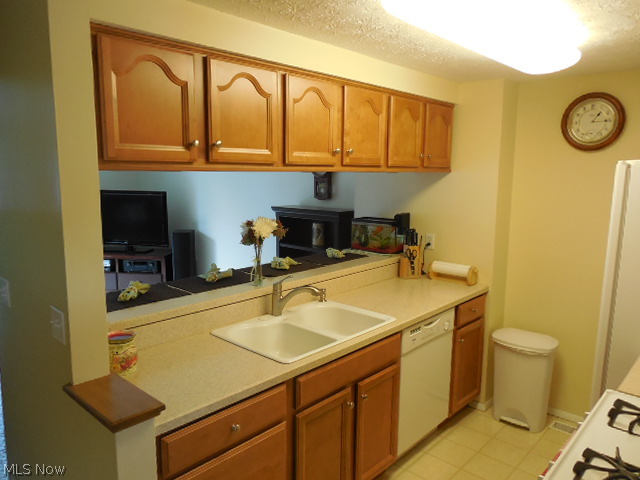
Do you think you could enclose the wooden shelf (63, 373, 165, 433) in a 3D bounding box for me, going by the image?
[{"bbox_3d":[-0.675,0.517,1.505,0.377,0.028,0.163,8,11,43],"label":"wooden shelf"}]

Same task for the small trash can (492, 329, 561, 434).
[{"bbox_3d":[1.424,0.966,3.239,0.410,0.597,0.317,8,11,43],"label":"small trash can"}]

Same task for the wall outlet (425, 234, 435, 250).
[{"bbox_3d":[0.844,0.011,3.547,0.073,0.116,0.008,8,11,43],"label":"wall outlet"}]

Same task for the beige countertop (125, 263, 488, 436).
[{"bbox_3d":[0.097,0.382,2.531,0.650,0.142,2.455,8,11,43],"label":"beige countertop"}]

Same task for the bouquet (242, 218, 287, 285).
[{"bbox_3d":[-0.321,0.058,2.582,0.230,0.390,0.250,0,8,0],"label":"bouquet"}]

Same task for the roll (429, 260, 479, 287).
[{"bbox_3d":[0.952,0.245,3.324,0.330,0.135,0.125,8,11,43],"label":"roll"}]

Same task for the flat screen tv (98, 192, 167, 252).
[{"bbox_3d":[-2.257,-0.234,5.562,0.990,0.700,0.180,2,9,14],"label":"flat screen tv"}]

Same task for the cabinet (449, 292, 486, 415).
[{"bbox_3d":[0.783,0.773,3.347,0.613,0.819,0.467,8,11,43],"label":"cabinet"}]

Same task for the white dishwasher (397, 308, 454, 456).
[{"bbox_3d":[0.428,0.824,2.937,0.600,0.800,0.600,8,11,43],"label":"white dishwasher"}]

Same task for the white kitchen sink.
[{"bbox_3d":[-0.063,0.535,2.454,0.558,0.196,0.839,8,11,43],"label":"white kitchen sink"}]

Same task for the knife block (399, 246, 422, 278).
[{"bbox_3d":[0.707,0.171,3.586,0.121,0.225,0.121,-3,9,-19],"label":"knife block"}]

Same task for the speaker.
[{"bbox_3d":[-1.671,0.381,5.739,0.206,0.998,0.281,-1,8,-6],"label":"speaker"}]

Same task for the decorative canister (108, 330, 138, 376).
[{"bbox_3d":[-0.777,0.445,1.810,0.127,0.152,0.127,8,11,43],"label":"decorative canister"}]

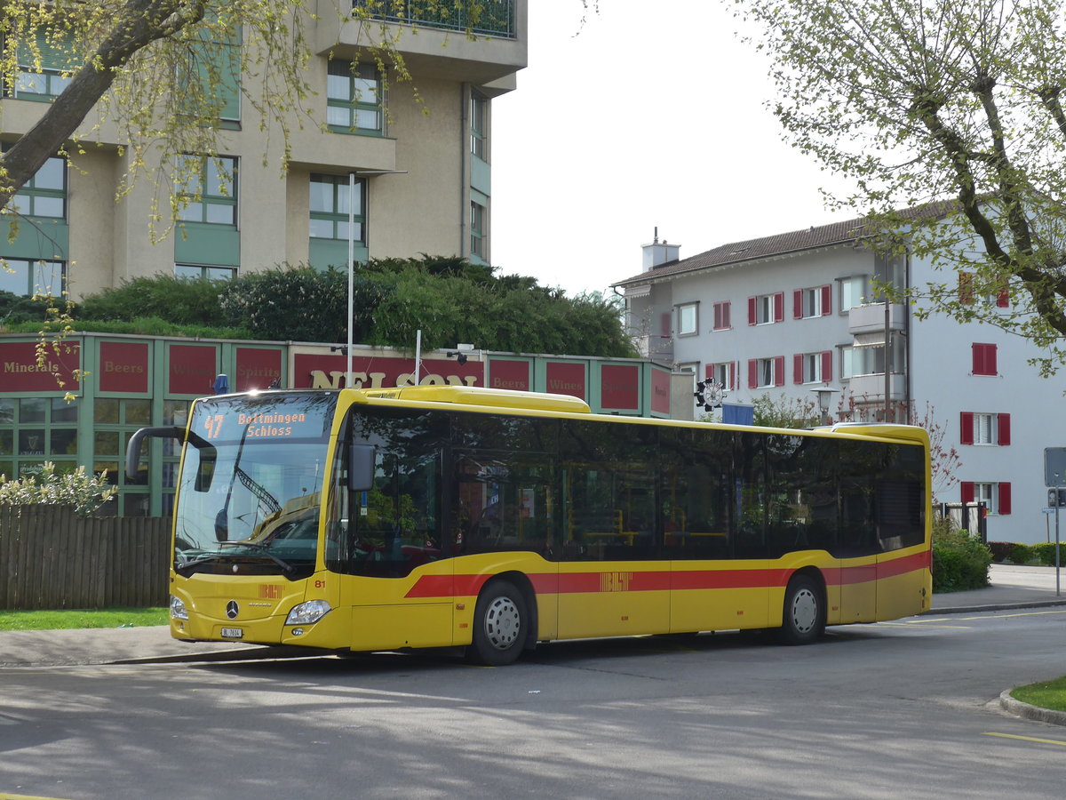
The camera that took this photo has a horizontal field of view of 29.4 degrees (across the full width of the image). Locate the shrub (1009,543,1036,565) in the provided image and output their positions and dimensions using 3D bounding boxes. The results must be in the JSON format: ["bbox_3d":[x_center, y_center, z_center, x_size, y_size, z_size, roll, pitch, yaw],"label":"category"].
[{"bbox_3d":[18.198,5.692,75.500,1.000,0.820,1.000,1,-4,-14],"label":"shrub"}]

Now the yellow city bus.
[{"bbox_3d":[0.891,1.593,25.555,2.600,3.100,12.150,-3,-5,41],"label":"yellow city bus"}]

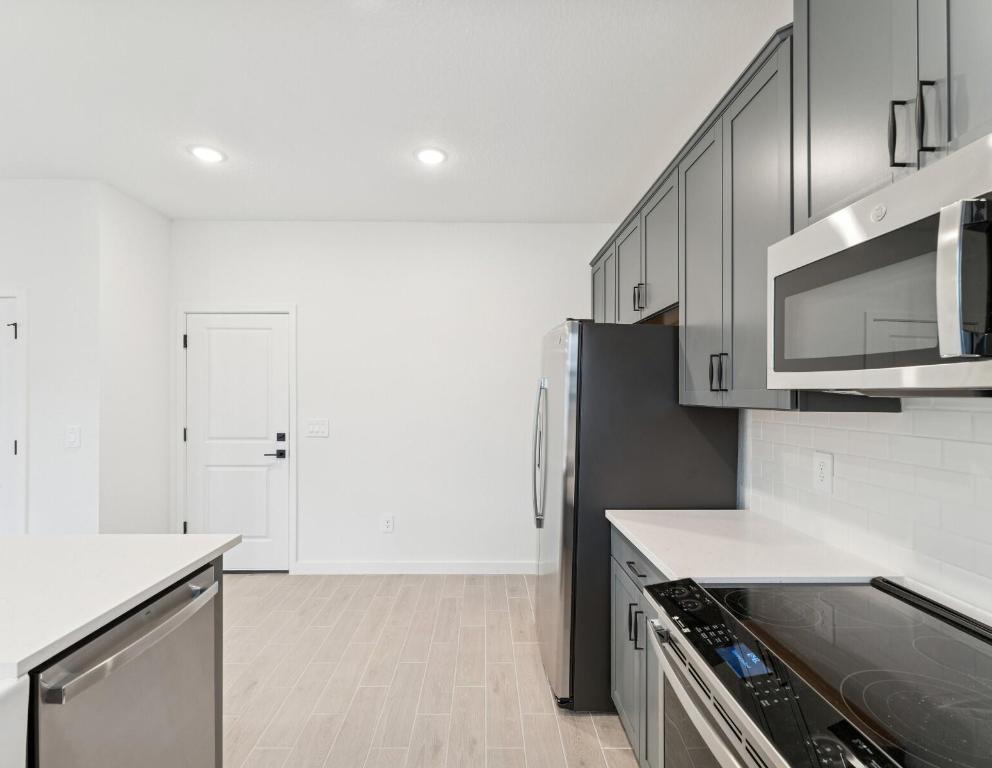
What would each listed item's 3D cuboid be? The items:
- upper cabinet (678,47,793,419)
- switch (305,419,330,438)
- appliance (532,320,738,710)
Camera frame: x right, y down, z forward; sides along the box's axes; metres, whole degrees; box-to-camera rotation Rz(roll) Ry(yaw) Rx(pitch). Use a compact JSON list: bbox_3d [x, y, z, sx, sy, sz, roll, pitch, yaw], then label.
[{"bbox_3d":[0.994,-0.442,1.637,0.335,1.070,0.755,0,-1,-1],"label":"upper cabinet"},{"bbox_3d":[-1.414,0.348,3.550,0.172,0.127,0.015,0,-1,0],"label":"switch"},{"bbox_3d":[0.649,0.609,2.485,0.885,1.775,0.910,1,-1,-1],"label":"appliance"}]

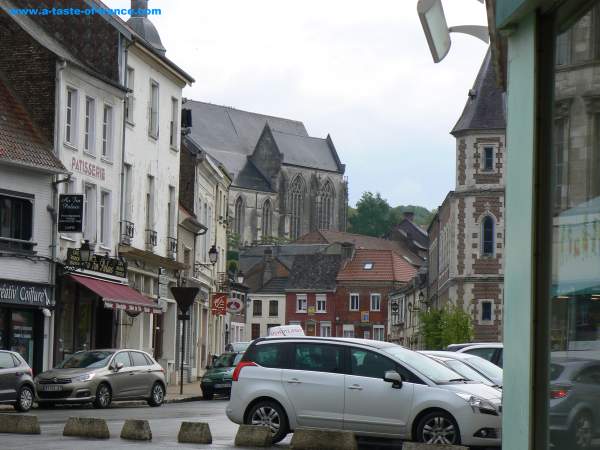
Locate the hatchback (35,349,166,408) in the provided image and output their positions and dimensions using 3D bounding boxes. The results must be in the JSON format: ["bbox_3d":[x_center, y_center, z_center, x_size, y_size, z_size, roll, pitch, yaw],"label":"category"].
[{"bbox_3d":[-5.010,3.840,53.300,1.790,1.490,4.330,-1,-5,26],"label":"hatchback"}]

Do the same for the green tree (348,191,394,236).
[{"bbox_3d":[10.896,-0.227,320.000,6.500,9.000,6.500,1,-4,0],"label":"green tree"}]

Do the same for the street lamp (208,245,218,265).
[{"bbox_3d":[-3.150,1.074,77.000,0.360,0.750,0.360,1,-4,6],"label":"street lamp"}]

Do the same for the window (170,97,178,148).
[{"bbox_3d":[-4.481,-3.660,75.500,0.170,1.800,1.000,1,-5,9],"label":"window"}]

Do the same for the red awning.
[{"bbox_3d":[-5.729,2.227,66.185,1.080,1.000,5.600,0,-5,13],"label":"red awning"}]

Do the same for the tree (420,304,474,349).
[{"bbox_3d":[7.673,6.164,110.000,2.800,4.100,2.800,1,-5,0],"label":"tree"}]

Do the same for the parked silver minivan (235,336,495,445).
[{"bbox_3d":[1.107,2.632,32.832,4.530,1.640,1.840,0,-5,18],"label":"parked silver minivan"}]

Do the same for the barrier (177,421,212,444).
[{"bbox_3d":[-1.552,3.089,31.400,0.470,0.320,0.300,0,-4,21],"label":"barrier"}]

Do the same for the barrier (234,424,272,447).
[{"bbox_3d":[-0.673,3.076,30.800,0.500,0.320,0.300,0,-4,21],"label":"barrier"}]

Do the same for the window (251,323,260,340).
[{"bbox_3d":[-4.443,10.879,214.000,0.900,1.950,0.150,0,-4,15],"label":"window"}]

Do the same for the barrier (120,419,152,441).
[{"bbox_3d":[-2.465,3.134,32.457,0.430,0.310,0.470,0,-5,12],"label":"barrier"}]

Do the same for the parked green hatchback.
[{"bbox_3d":[-1.723,4.577,64.097,1.620,1.410,3.700,0,-5,17],"label":"parked green hatchback"}]

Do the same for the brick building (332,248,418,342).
[{"bbox_3d":[6.871,7.178,199.035,5.900,9.500,7.500,0,-5,14],"label":"brick building"}]

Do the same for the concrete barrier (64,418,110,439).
[{"bbox_3d":[-3.324,3.165,33.000,0.690,0.310,0.300,0,-4,22],"label":"concrete barrier"}]

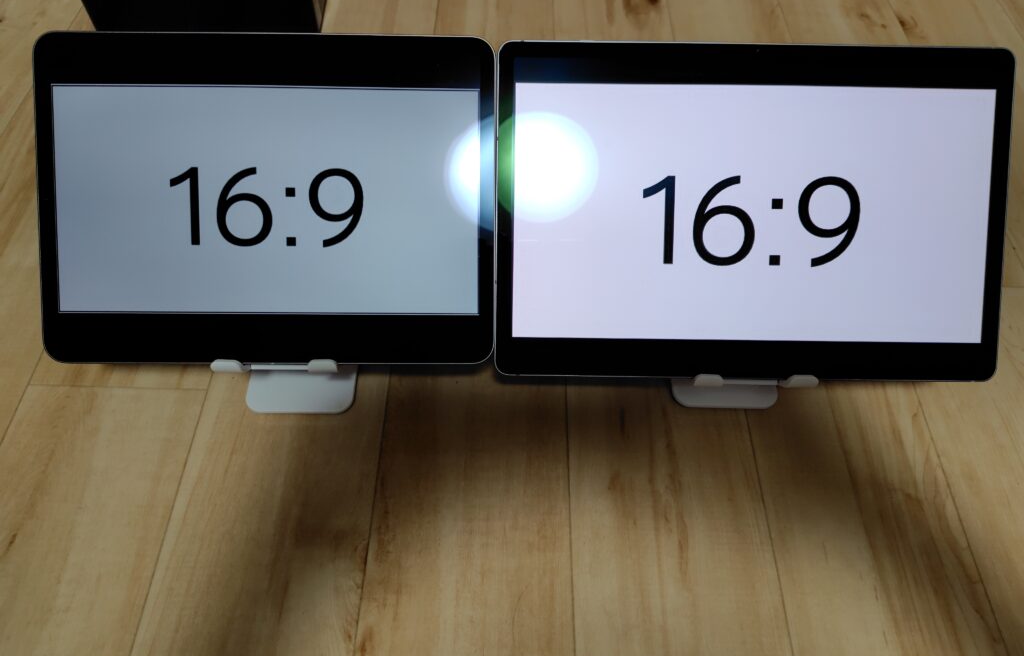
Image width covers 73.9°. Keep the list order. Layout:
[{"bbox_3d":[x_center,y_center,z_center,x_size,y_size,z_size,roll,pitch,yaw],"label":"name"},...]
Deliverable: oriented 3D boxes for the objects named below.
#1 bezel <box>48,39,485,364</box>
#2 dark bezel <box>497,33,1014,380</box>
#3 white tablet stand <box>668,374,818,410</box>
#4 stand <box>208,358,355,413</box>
[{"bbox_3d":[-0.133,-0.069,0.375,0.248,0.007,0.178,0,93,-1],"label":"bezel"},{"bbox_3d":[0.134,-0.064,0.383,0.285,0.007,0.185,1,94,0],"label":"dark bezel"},{"bbox_3d":[0.139,-0.008,0.411,0.071,0.106,0.103,2,57,0],"label":"white tablet stand"},{"bbox_3d":[-0.132,-0.013,0.405,0.071,0.112,0.100,0,57,-1],"label":"stand"}]

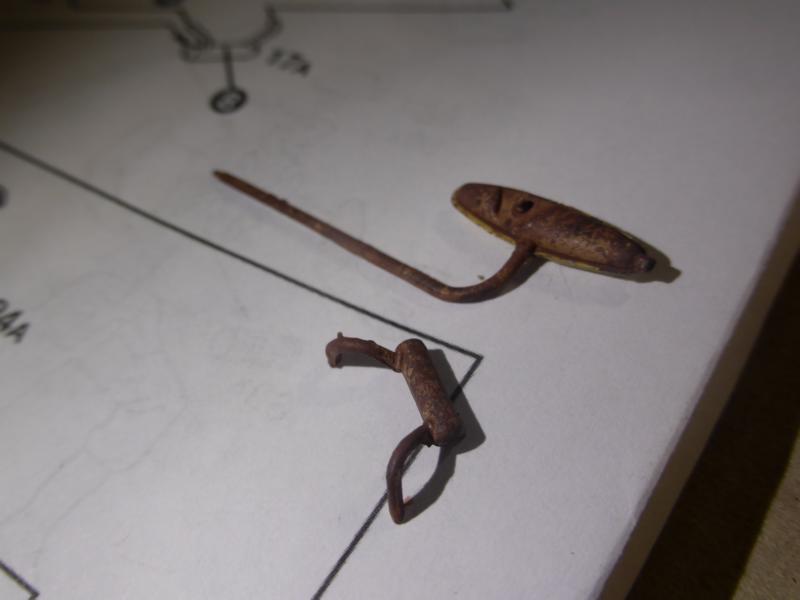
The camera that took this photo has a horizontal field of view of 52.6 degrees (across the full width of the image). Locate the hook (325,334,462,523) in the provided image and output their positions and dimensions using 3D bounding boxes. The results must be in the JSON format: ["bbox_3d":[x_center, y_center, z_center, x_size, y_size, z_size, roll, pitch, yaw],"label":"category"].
[{"bbox_3d":[0.000,0.011,0.085,0.011,0.005,0.022,-20,51,-9],"label":"hook"}]

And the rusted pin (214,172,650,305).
[{"bbox_3d":[0.002,-0.012,0.104,0.061,0.005,0.018,27,59,27],"label":"rusted pin"}]

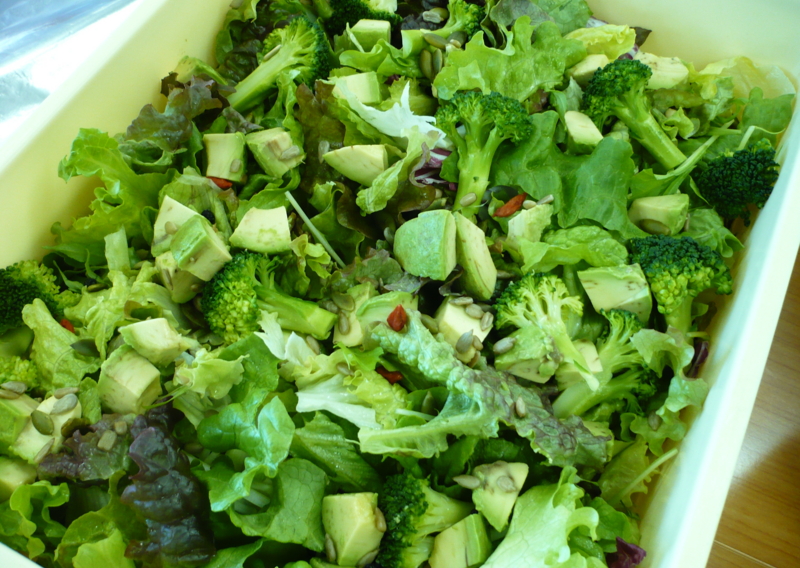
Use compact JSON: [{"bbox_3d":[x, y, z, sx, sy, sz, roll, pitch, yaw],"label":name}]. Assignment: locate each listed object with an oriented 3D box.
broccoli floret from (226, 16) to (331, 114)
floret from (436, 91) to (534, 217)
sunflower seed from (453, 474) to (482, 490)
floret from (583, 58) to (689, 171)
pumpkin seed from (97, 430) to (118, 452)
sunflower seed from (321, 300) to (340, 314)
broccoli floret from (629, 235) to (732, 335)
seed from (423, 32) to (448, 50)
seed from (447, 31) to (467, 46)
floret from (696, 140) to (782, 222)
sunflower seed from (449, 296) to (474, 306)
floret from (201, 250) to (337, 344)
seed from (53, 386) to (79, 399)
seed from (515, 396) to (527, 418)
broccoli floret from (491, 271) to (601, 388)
[{"bbox_3d":[-0.069,-0.126,0.464,0.066,0.044,0.046,-34,90,-16],"label":"broccoli floret"},{"bbox_3d":[0.043,-0.066,0.405,0.049,0.036,0.062,8,74,1],"label":"floret"},{"bbox_3d":[0.027,0.081,0.332,0.012,0.003,0.006,11,61,4],"label":"sunflower seed"},{"bbox_3d":[0.122,-0.089,0.422,0.043,0.042,0.061,-40,78,0],"label":"floret"},{"bbox_3d":[-0.123,0.066,0.339,0.006,0.003,0.009,26,71,13],"label":"pumpkin seed"},{"bbox_3d":[-0.032,0.010,0.365,0.010,0.003,0.005,30,71,16],"label":"sunflower seed"},{"bbox_3d":[0.126,0.001,0.362,0.046,0.050,0.043,4,16,0],"label":"broccoli floret"},{"bbox_3d":[0.019,-0.130,0.435,0.015,0.003,0.007,36,65,16],"label":"seed"},{"bbox_3d":[0.032,-0.140,0.460,0.013,0.003,0.007,-28,69,-9],"label":"seed"},{"bbox_3d":[0.165,-0.050,0.396,0.042,0.046,0.042,0,60,-7],"label":"floret"},{"bbox_3d":[0.027,0.008,0.356,0.011,0.003,0.005,-6,56,1],"label":"sunflower seed"},{"bbox_3d":[-0.060,0.006,0.368,0.061,0.040,0.043,13,67,4],"label":"floret"},{"bbox_3d":[-0.141,0.046,0.342,0.010,0.003,0.005,-18,63,-13],"label":"seed"},{"bbox_3d":[0.050,0.052,0.338,0.004,0.003,0.009,-6,68,-5],"label":"seed"},{"bbox_3d":[0.067,0.021,0.366,0.040,0.034,0.060,-30,75,-11],"label":"broccoli floret"}]

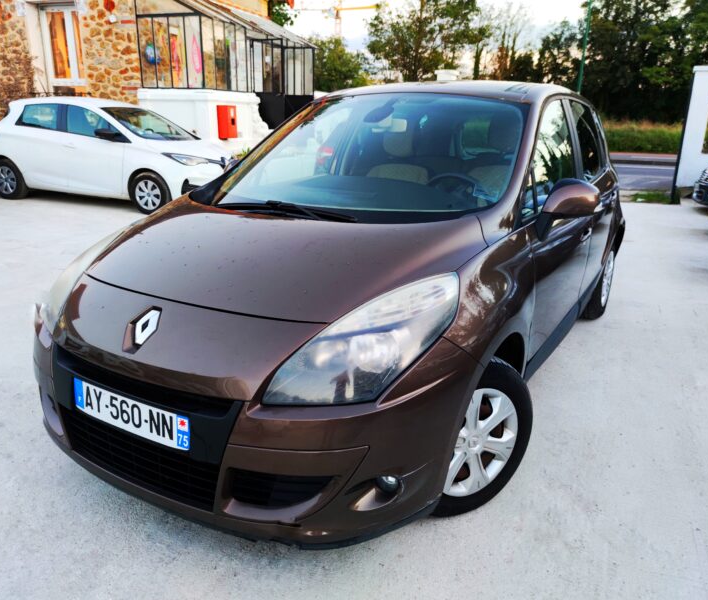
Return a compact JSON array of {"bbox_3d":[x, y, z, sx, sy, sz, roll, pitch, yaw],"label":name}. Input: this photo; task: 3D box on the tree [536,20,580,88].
[{"bbox_3d":[14.726,-15.325,40.563,3.600,9.593,3.600,6,17,18],"label":"tree"}]

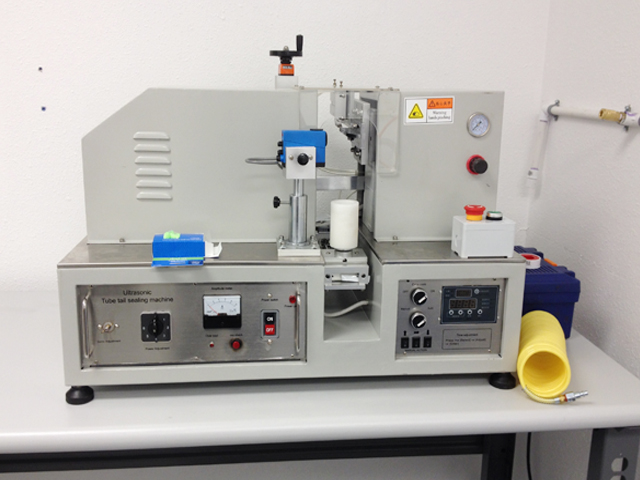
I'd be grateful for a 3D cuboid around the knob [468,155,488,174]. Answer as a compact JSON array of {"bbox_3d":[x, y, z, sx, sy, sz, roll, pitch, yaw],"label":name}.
[{"bbox_3d":[0.295,-0.137,1.201,0.037,0.037,0.030,0,14,-5],"label":"knob"}]

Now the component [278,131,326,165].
[{"bbox_3d":[-0.029,-0.158,1.115,0.085,0.063,0.036,0,14,-5],"label":"component"}]

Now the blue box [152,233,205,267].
[{"bbox_3d":[-0.239,0.015,1.110,0.086,0.030,0.108,0,14,-5],"label":"blue box"}]

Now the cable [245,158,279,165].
[{"bbox_3d":[-0.101,-0.135,1.113,0.058,0.011,0.040,0,14,-5],"label":"cable"}]

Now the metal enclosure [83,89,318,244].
[{"bbox_3d":[-0.225,-0.158,1.288,0.418,0.280,0.240,0,14,-5],"label":"metal enclosure"}]

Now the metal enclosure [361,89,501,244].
[{"bbox_3d":[0.212,-0.161,1.326,0.233,0.280,0.240,0,14,-5],"label":"metal enclosure"}]

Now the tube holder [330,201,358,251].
[{"bbox_3d":[0.043,-0.028,1.150,0.049,0.083,0.049,0,14,-5],"label":"tube holder"}]

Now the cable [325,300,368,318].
[{"bbox_3d":[0.049,0.132,1.232,0.093,0.033,0.045,0,14,-5],"label":"cable"}]

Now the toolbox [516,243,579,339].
[{"bbox_3d":[0.450,0.115,1.506,0.190,0.151,0.257,0,14,-5],"label":"toolbox"}]

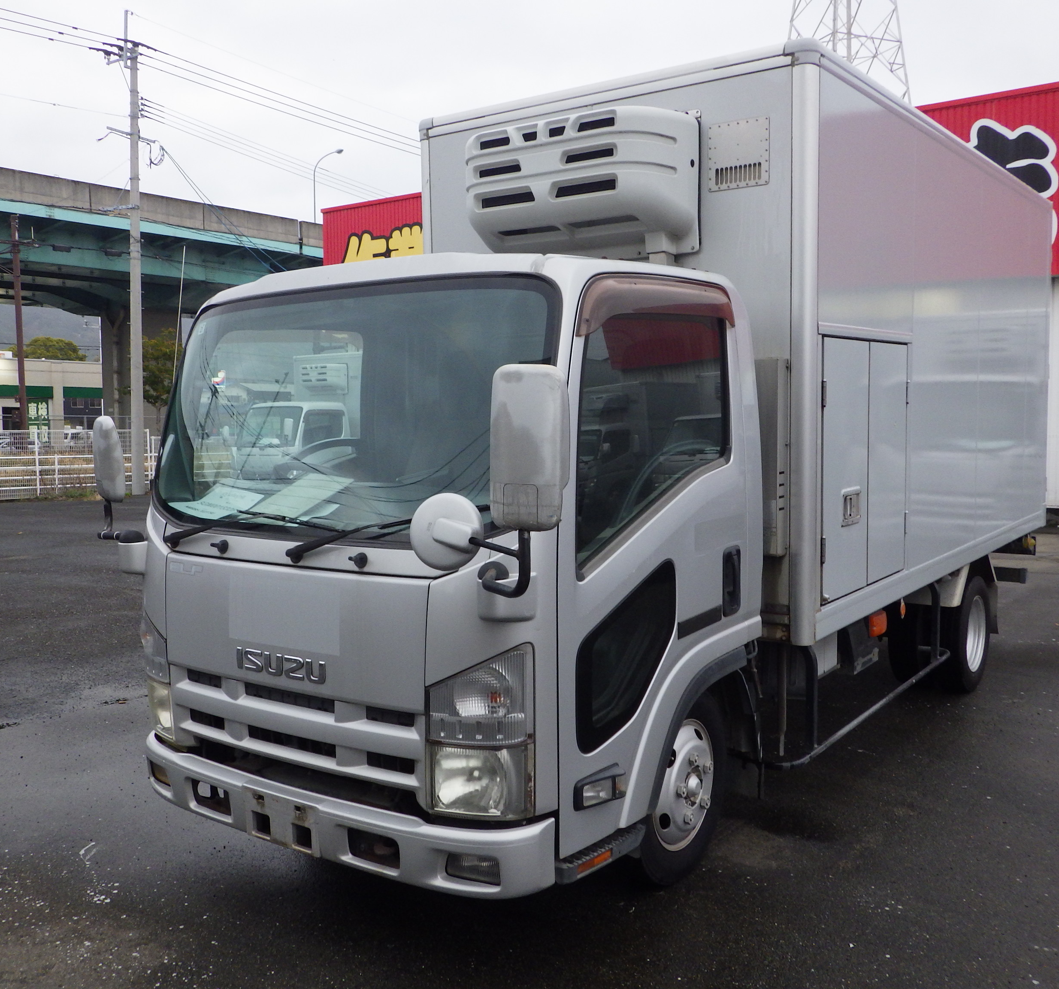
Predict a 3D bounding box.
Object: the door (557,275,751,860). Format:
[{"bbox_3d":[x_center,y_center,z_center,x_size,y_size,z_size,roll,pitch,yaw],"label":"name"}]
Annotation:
[{"bbox_3d":[0.363,0.137,3.248,0.150,1.560,1.140,3,6,36],"label":"door"}]

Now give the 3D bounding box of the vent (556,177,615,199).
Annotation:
[{"bbox_3d":[0.214,-1.140,3.980,0.268,0.040,0.035,3,6,36],"label":"vent"}]

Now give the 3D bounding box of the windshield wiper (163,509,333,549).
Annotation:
[{"bbox_3d":[-0.852,0.108,3.237,0.840,0.125,0.080,3,6,36],"label":"windshield wiper"}]

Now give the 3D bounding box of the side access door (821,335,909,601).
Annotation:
[{"bbox_3d":[1.375,-0.121,4.421,0.060,1.010,1.000,3,6,36],"label":"side access door"}]

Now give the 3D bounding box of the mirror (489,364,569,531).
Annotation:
[{"bbox_3d":[-0.004,-0.111,2.551,0.190,0.395,0.110,0,5,15],"label":"mirror"}]

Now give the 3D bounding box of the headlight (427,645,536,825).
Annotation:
[{"bbox_3d":[-0.128,0.613,2.768,0.265,0.455,0.170,2,6,27],"label":"headlight"}]

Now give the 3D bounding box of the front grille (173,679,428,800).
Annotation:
[{"bbox_3d":[-0.719,0.683,3.127,1.070,0.260,0.120,3,6,36],"label":"front grille"}]

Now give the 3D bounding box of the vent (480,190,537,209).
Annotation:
[{"bbox_3d":[-0.078,-1.157,4.196,0.265,0.040,0.035,3,6,36],"label":"vent"}]

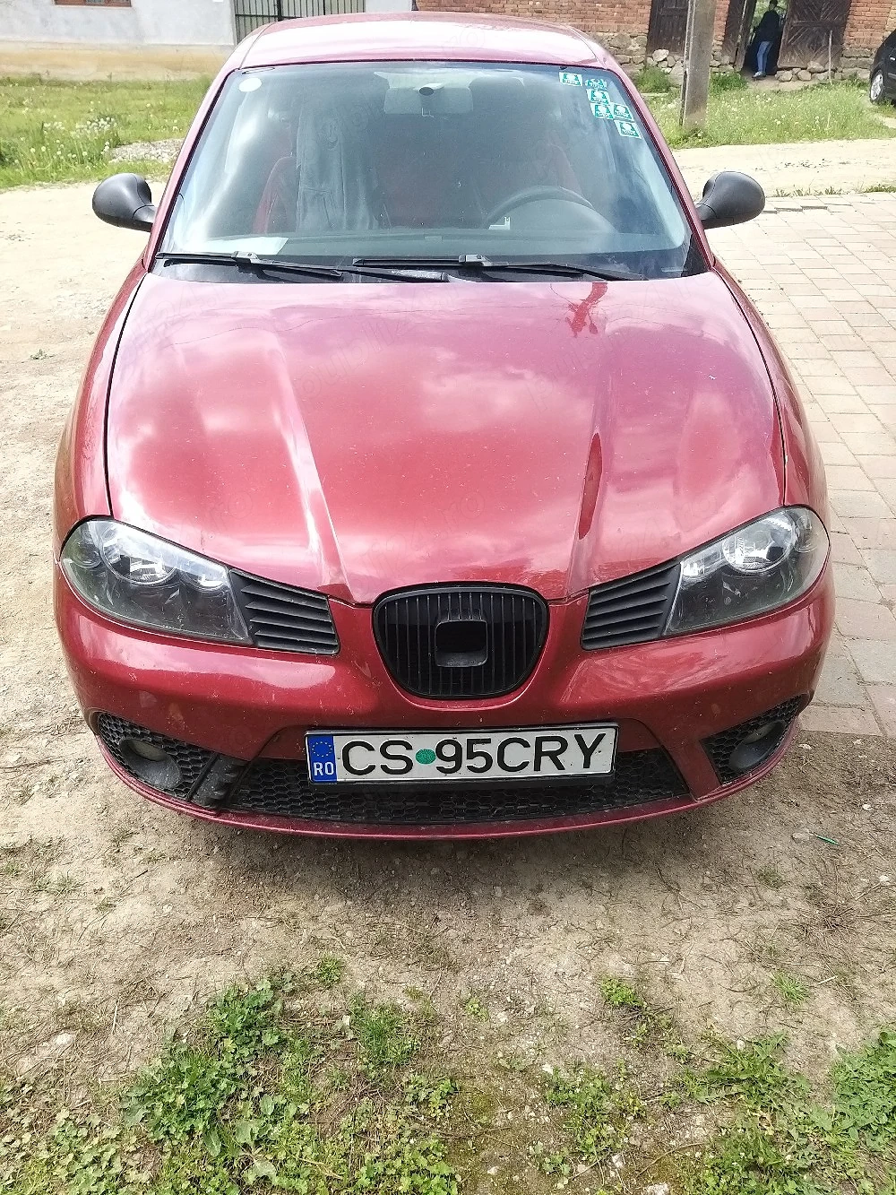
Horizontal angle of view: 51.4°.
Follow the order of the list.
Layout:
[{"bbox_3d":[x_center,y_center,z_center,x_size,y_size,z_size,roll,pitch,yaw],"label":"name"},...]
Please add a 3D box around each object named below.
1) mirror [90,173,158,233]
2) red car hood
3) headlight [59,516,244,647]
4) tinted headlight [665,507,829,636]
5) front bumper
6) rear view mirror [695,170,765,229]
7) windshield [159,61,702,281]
[{"bbox_3d":[-0.877,-1.068,2.524,0.182,0.145,0.130,-1,34,-2],"label":"mirror"},{"bbox_3d":[-0.003,-0.399,1.957,1.400,0.230,1.120,-1,44,-2],"label":"red car hood"},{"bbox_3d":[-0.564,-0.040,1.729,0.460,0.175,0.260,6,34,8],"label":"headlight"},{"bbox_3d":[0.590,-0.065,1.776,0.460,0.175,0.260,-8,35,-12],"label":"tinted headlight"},{"bbox_3d":[0.015,0.152,1.803,1.630,0.510,0.510,-1,34,-2],"label":"front bumper"},{"bbox_3d":[0.793,-1.104,2.592,0.182,0.145,0.130,-1,34,-2],"label":"rear view mirror"},{"bbox_3d":[-0.038,-1.126,2.455,1.380,0.170,0.930,-1,62,-2],"label":"windshield"}]

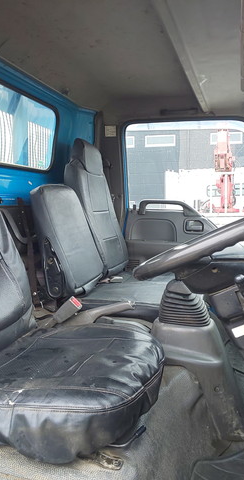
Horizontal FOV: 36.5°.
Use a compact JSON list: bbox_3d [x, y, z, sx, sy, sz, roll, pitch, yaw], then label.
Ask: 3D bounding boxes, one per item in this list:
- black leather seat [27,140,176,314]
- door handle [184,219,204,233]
[{"bbox_3d":[0.034,-0.095,1.635,0.610,0.760,0.740,2,6,20],"label":"black leather seat"},{"bbox_3d":[0.390,-0.085,2.017,0.106,0.074,0.035,2,6,20],"label":"door handle"}]

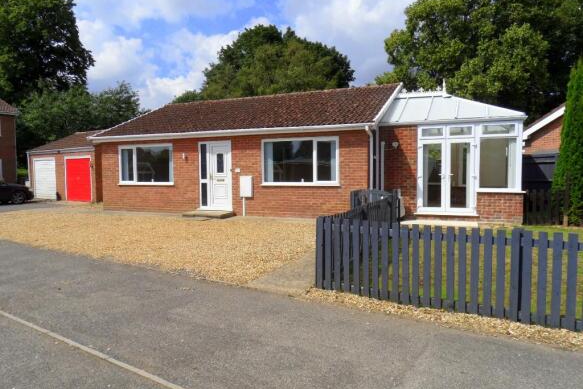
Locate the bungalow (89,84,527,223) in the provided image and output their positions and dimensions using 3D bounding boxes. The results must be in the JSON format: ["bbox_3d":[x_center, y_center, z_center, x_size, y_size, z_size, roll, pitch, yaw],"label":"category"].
[{"bbox_3d":[0.743,-1.645,14.823,13.200,4.200,7.980,1,4,23],"label":"bungalow"}]

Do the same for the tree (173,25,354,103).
[{"bbox_3d":[-2.185,-7.675,35.398,14.500,13.950,13.500,-1,3,0],"label":"tree"}]

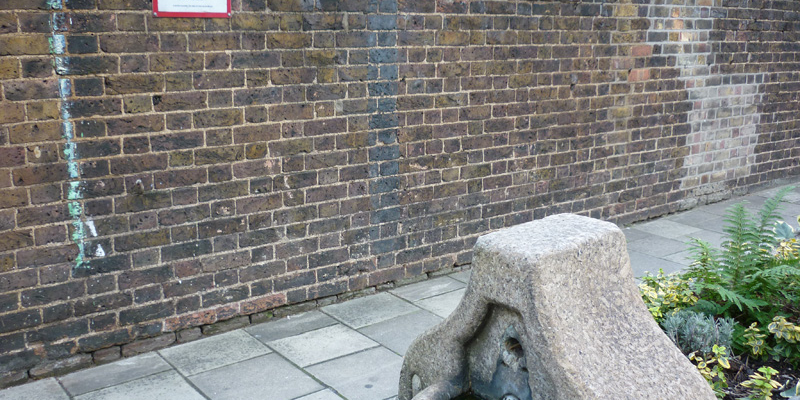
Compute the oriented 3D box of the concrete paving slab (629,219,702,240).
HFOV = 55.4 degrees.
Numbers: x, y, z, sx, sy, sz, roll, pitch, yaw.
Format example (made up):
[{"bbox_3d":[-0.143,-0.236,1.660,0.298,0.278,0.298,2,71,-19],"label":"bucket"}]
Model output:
[{"bbox_3d":[1.818,0.218,5.134,0.357,0.050,0.276,-11,18,-37],"label":"concrete paving slab"}]

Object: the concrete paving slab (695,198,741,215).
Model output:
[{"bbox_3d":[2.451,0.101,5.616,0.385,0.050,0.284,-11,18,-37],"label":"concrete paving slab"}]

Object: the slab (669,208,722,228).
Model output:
[{"bbox_3d":[2.098,0.150,5.407,0.421,0.050,0.189,-11,18,-37],"label":"slab"}]

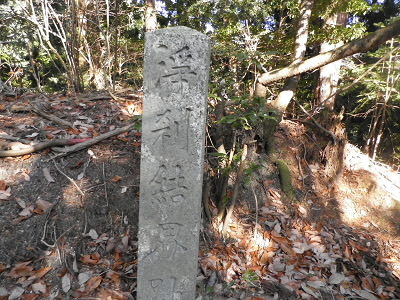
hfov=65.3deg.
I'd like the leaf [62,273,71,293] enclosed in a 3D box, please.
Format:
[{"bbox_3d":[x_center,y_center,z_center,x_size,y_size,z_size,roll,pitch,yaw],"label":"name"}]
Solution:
[{"bbox_3d":[-0.717,0.715,1.679,0.045,0.015,0.103,-8,46,-9],"label":"leaf"}]

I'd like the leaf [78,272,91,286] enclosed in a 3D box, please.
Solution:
[{"bbox_3d":[-0.628,0.705,1.700,0.058,0.015,0.077,24,50,21],"label":"leaf"}]

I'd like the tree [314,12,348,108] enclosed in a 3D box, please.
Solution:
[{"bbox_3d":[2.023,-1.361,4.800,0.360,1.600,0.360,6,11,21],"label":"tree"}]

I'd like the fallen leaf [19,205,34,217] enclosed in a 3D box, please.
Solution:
[{"bbox_3d":[-1.085,0.383,1.960,0.067,0.015,0.093,35,54,28],"label":"fallen leaf"}]

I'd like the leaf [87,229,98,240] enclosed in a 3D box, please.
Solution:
[{"bbox_3d":[-0.552,0.439,1.620,0.041,0.012,0.074,-35,60,-26],"label":"leaf"}]

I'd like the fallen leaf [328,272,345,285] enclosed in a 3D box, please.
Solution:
[{"bbox_3d":[0.640,0.601,1.458,0.098,0.015,0.044,-14,39,-21],"label":"fallen leaf"}]

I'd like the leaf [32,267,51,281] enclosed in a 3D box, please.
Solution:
[{"bbox_3d":[-0.736,0.586,1.480,0.038,0.015,0.083,25,43,27],"label":"leaf"}]

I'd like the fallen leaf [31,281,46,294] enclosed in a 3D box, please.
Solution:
[{"bbox_3d":[-0.729,0.624,1.415,0.074,0.015,0.048,10,38,10],"label":"fallen leaf"}]

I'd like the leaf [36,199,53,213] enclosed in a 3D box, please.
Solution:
[{"bbox_3d":[-0.864,0.301,1.724,0.107,0.020,0.073,16,49,13],"label":"leaf"}]

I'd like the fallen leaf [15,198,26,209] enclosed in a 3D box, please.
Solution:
[{"bbox_3d":[-1.150,0.343,2.000,0.123,0.015,0.035,30,52,25],"label":"fallen leaf"}]

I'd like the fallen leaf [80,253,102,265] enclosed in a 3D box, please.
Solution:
[{"bbox_3d":[-0.534,0.531,1.522,0.095,0.020,0.054,-3,41,-5],"label":"fallen leaf"}]

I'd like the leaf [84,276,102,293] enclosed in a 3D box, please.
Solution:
[{"bbox_3d":[-0.481,0.611,1.415,0.048,0.015,0.092,25,43,27],"label":"leaf"}]

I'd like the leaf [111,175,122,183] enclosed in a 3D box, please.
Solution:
[{"bbox_3d":[-0.585,0.206,2.199,0.085,0.015,0.061,-16,48,-17],"label":"leaf"}]

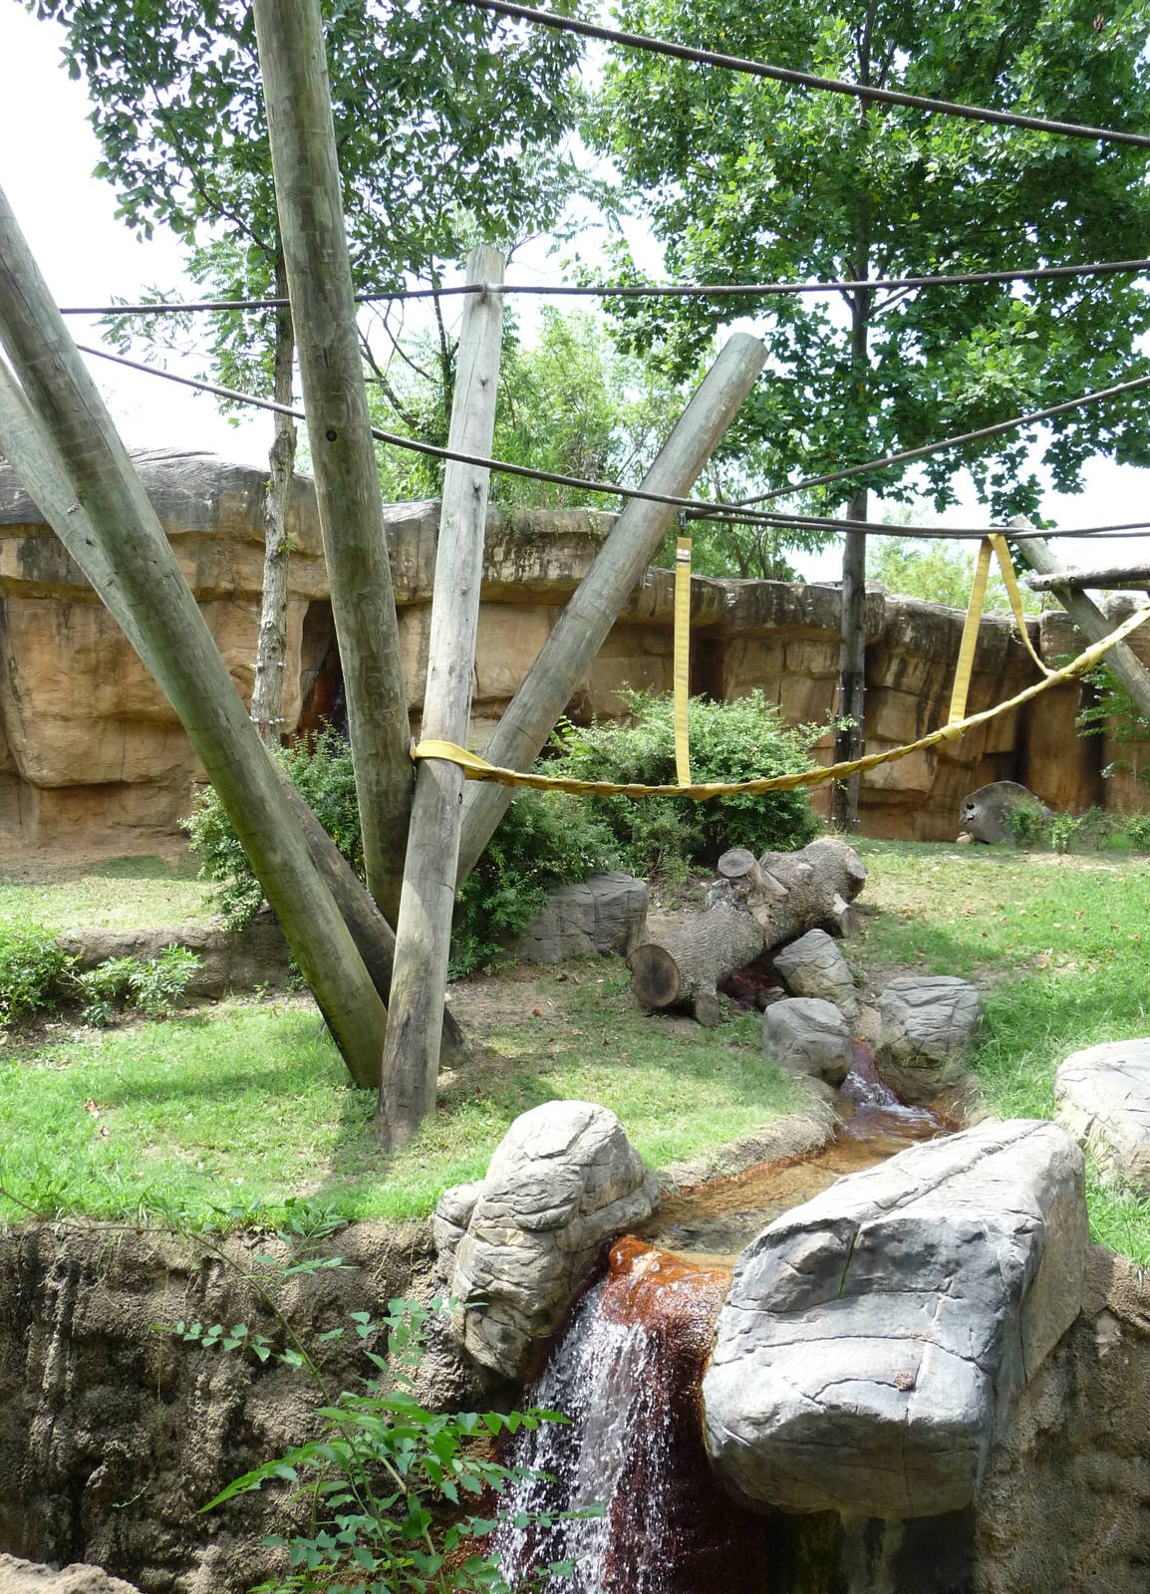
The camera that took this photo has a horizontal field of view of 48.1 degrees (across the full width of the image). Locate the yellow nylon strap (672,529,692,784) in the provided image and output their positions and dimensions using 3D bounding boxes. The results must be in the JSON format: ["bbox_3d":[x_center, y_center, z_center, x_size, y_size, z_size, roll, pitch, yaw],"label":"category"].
[{"bbox_3d":[0.626,-0.781,7.500,0.085,1.460,0.030,1,3,-5],"label":"yellow nylon strap"}]

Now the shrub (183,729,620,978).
[{"bbox_3d":[-1.485,0.432,12.000,3.700,2.100,1.900,1,3,5],"label":"shrub"}]

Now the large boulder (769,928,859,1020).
[{"bbox_3d":[1.927,1.402,10.300,0.680,0.680,0.600,2,3,15],"label":"large boulder"}]

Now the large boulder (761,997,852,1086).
[{"bbox_3d":[1.632,1.714,9.100,0.620,0.550,0.550,2,3,10],"label":"large boulder"}]

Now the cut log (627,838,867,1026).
[{"bbox_3d":[1.653,1.061,11.396,0.750,0.800,3.200,3,15,38],"label":"cut log"}]

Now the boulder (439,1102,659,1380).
[{"bbox_3d":[-0.097,1.927,5.800,0.850,1.000,0.800,2,3,25],"label":"boulder"}]

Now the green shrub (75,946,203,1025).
[{"bbox_3d":[-3.427,1.466,10.200,0.950,0.600,0.600,0,3,-15],"label":"green shrub"}]

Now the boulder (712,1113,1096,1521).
[{"bbox_3d":[1.341,1.881,5.150,1.100,1.000,1.700,3,3,35],"label":"boulder"}]

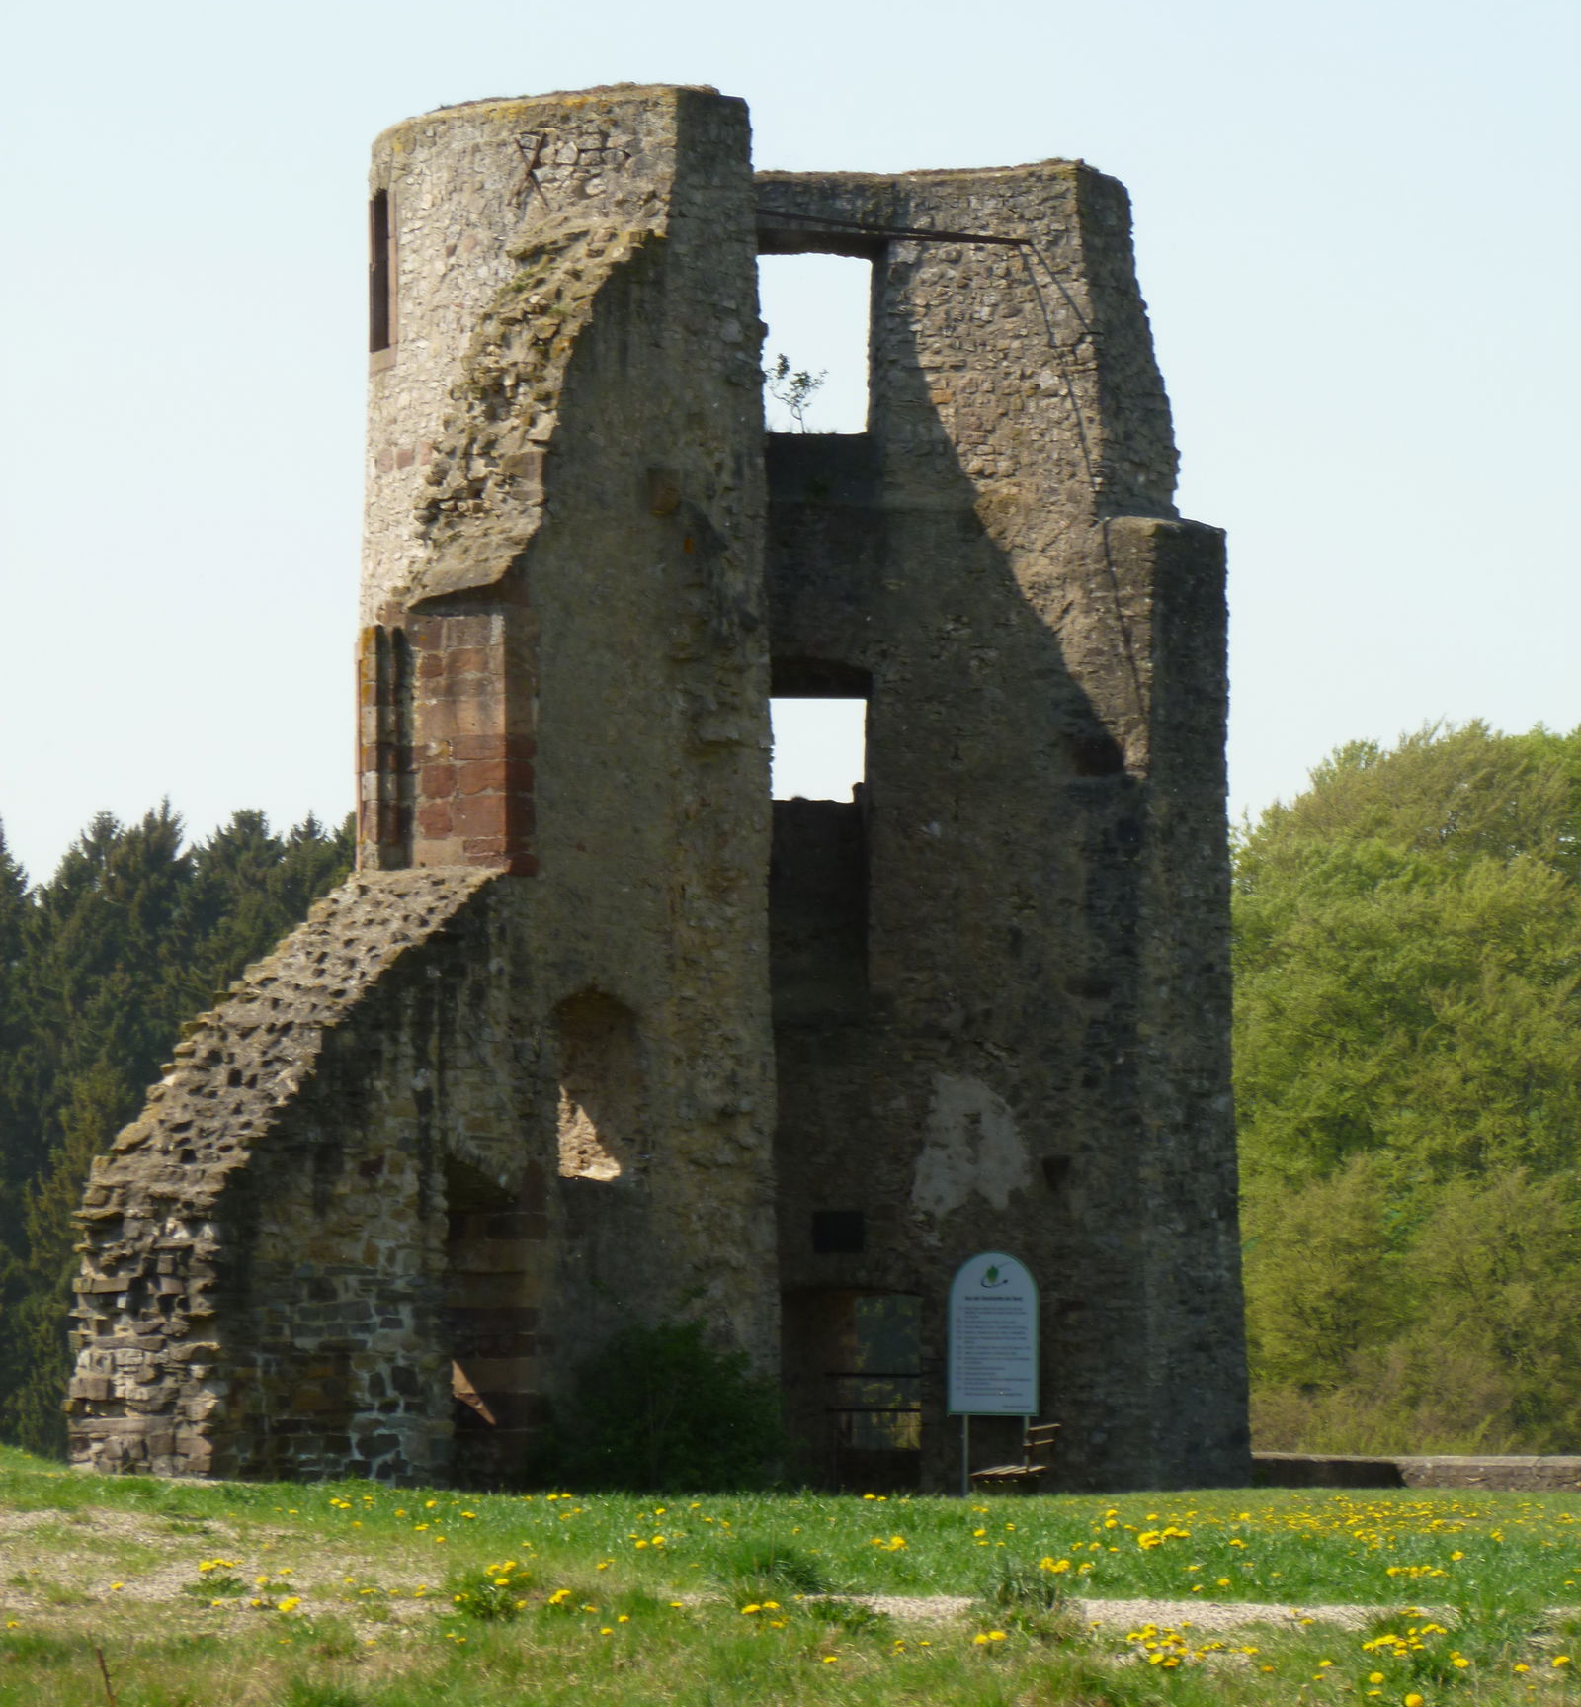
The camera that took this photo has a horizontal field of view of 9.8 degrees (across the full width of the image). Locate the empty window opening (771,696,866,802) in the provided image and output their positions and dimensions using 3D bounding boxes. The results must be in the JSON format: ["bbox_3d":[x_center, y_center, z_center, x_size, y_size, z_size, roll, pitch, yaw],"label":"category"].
[{"bbox_3d":[0.259,-0.969,85.200,0.880,0.970,0.700,1,-2,0],"label":"empty window opening"}]

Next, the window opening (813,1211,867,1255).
[{"bbox_3d":[0.443,3.510,85.200,0.500,0.410,0.450,0,-2,-12],"label":"window opening"}]

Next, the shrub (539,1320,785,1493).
[{"bbox_3d":[-1.122,4.867,79.800,2.100,1.680,1.800,1,-2,0],"label":"shrub"}]

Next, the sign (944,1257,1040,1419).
[{"bbox_3d":[1.760,4.184,80.000,0.790,1.420,0.040,1,-2,0],"label":"sign"}]

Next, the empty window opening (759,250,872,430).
[{"bbox_3d":[0.213,-4.719,85.000,1.100,1.660,0.800,1,-2,0],"label":"empty window opening"}]

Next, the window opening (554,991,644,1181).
[{"bbox_3d":[-1.659,2.025,80.200,1.000,1.660,0.800,3,-3,-40],"label":"window opening"}]

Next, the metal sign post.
[{"bbox_3d":[1.755,4.592,80.000,0.800,2.250,0.080,1,-2,0],"label":"metal sign post"}]

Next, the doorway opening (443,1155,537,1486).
[{"bbox_3d":[-2.589,4.092,79.200,1.050,2.950,0.900,3,-3,-40],"label":"doorway opening"}]

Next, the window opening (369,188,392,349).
[{"bbox_3d":[-3.613,-5.160,81.500,0.500,1.500,0.700,2,-3,-22],"label":"window opening"}]

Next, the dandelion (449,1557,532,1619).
[{"bbox_3d":[-1.046,2.559,32.000,0.290,0.210,0.270,1,-2,0],"label":"dandelion"}]

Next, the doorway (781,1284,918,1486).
[{"bbox_3d":[0.539,5.019,84.800,1.350,2.050,0.700,1,-2,0],"label":"doorway"}]

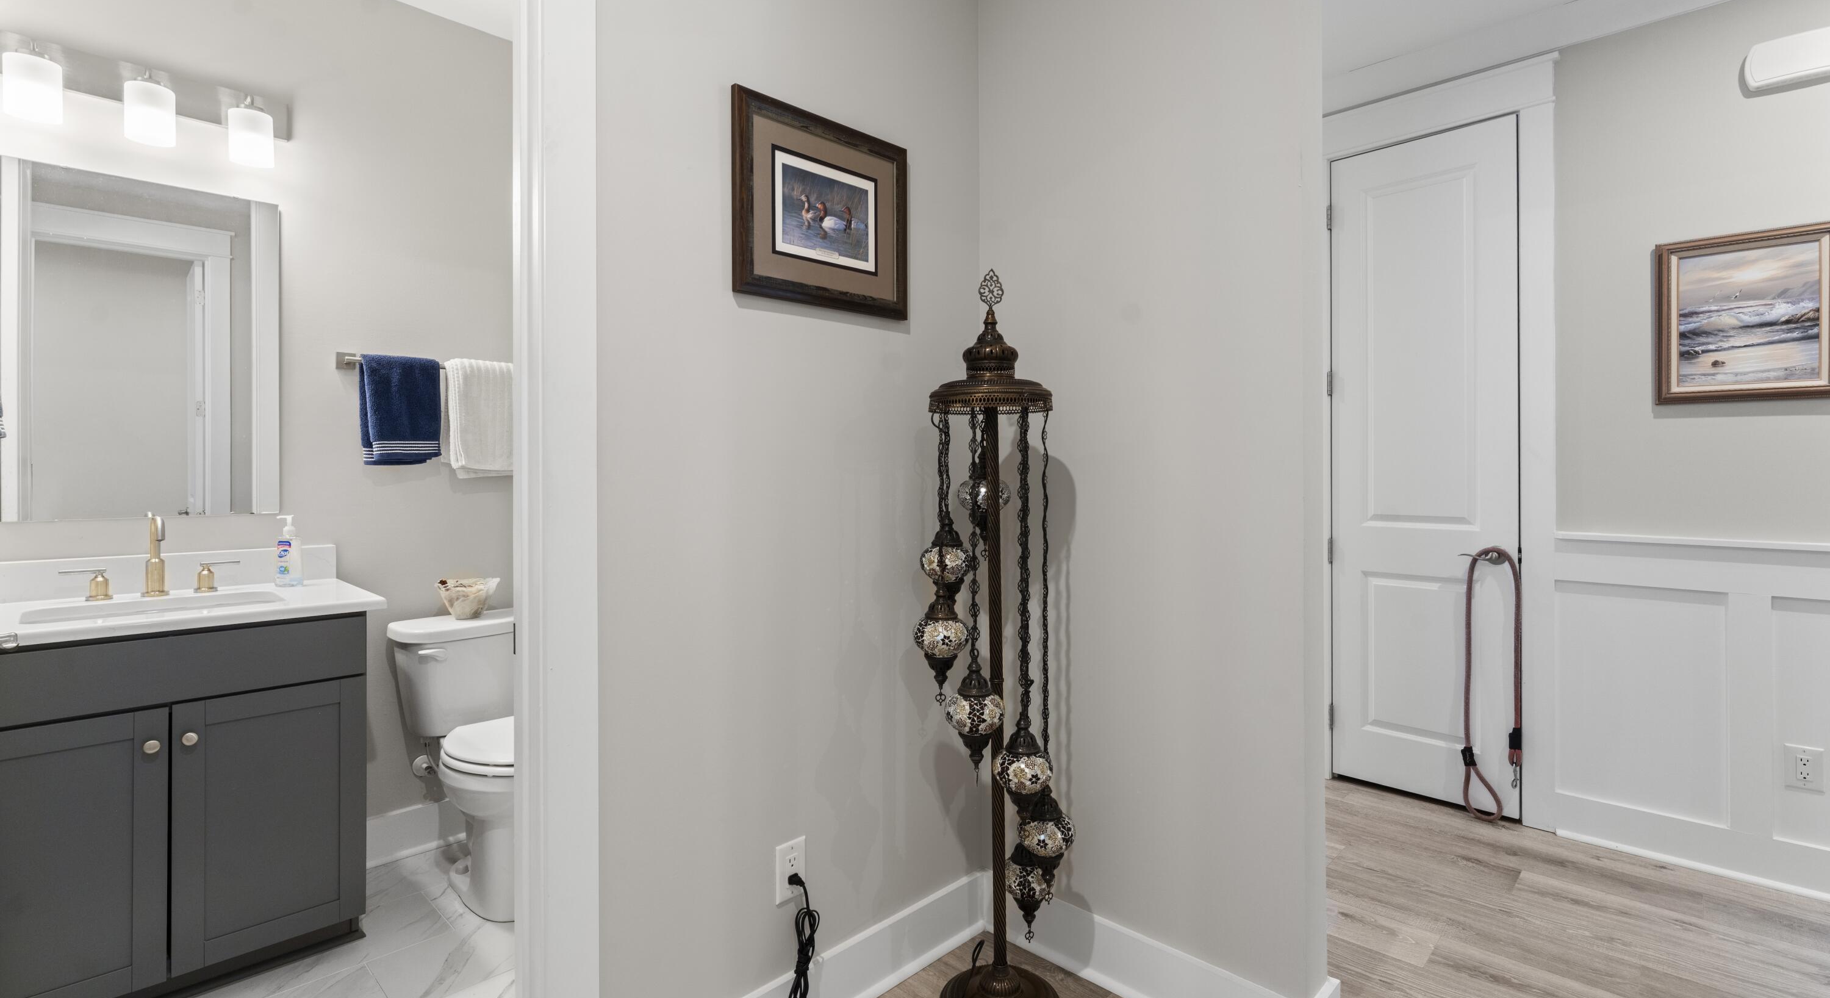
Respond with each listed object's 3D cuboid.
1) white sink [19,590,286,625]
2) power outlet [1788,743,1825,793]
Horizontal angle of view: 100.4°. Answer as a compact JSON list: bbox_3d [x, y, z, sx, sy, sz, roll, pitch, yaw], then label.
[{"bbox_3d":[-1.859,0.326,1.888,0.455,0.130,0.290,-1,1,-44],"label":"white sink"},{"bbox_3d":[2.559,0.774,2.190,0.012,0.121,0.077,-1,1,-45],"label":"power outlet"}]

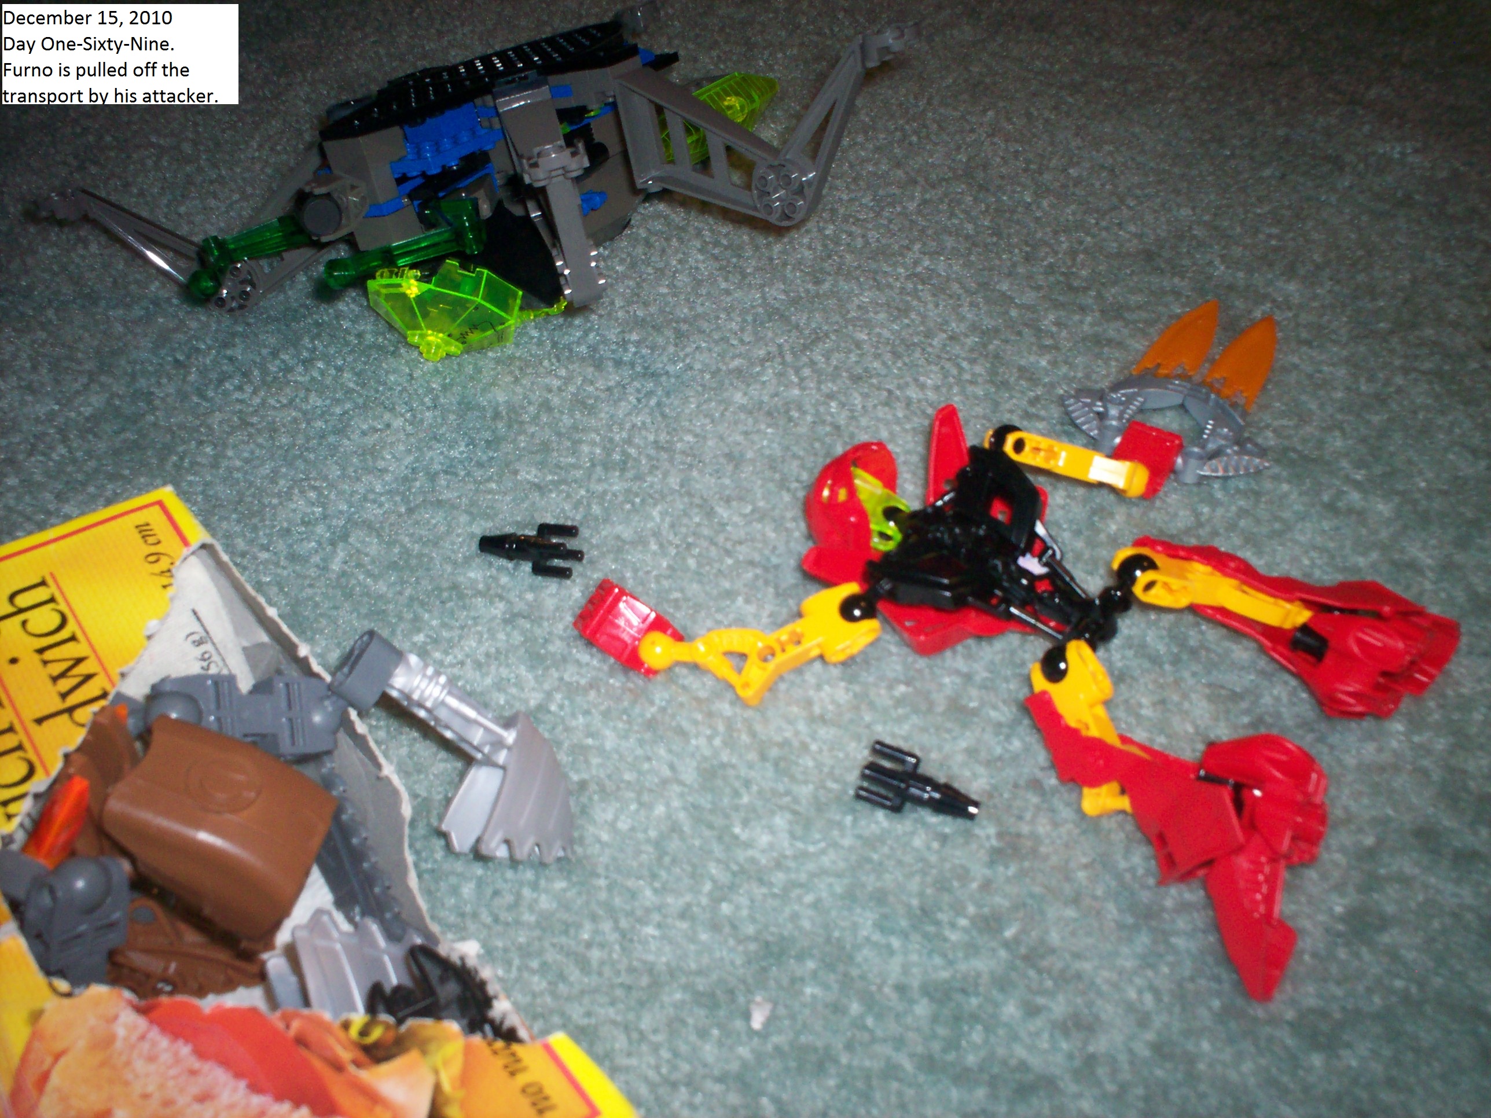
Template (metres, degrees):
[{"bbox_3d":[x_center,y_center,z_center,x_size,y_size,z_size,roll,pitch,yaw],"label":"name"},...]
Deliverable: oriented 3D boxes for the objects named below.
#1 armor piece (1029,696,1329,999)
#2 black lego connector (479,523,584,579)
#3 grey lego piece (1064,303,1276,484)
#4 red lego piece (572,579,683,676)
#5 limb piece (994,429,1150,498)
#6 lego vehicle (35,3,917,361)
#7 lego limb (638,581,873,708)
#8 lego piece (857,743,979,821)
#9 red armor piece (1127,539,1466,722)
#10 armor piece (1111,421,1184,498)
[{"bbox_3d":[0.099,0.053,0.340,0.041,0.029,0.090,-24,41,-10],"label":"armor piece"},{"bbox_3d":[-0.065,-0.004,0.473,0.034,0.011,0.017,6,45,24],"label":"black lego connector"},{"bbox_3d":[0.127,-0.048,0.456,0.067,0.017,0.079,20,51,35],"label":"grey lego piece"},{"bbox_3d":[-0.032,0.019,0.435,0.019,0.013,0.037,-40,45,-26],"label":"red lego piece"},{"bbox_3d":[0.092,-0.025,0.437,0.056,0.022,0.015,12,48,29],"label":"limb piece"},{"bbox_3d":[-0.094,-0.171,0.633,0.338,0.086,0.164,-8,41,9],"label":"lego vehicle"},{"bbox_3d":[0.003,0.025,0.415,0.065,0.014,0.029,-11,40,6],"label":"lego limb"},{"bbox_3d":[0.040,0.056,0.370,0.033,0.011,0.016,18,51,34],"label":"lego piece"},{"bbox_3d":[0.129,0.018,0.376,0.079,0.023,0.034,13,48,30],"label":"red armor piece"},{"bbox_3d":[0.111,-0.026,0.437,0.018,0.016,0.029,4,44,23],"label":"armor piece"}]

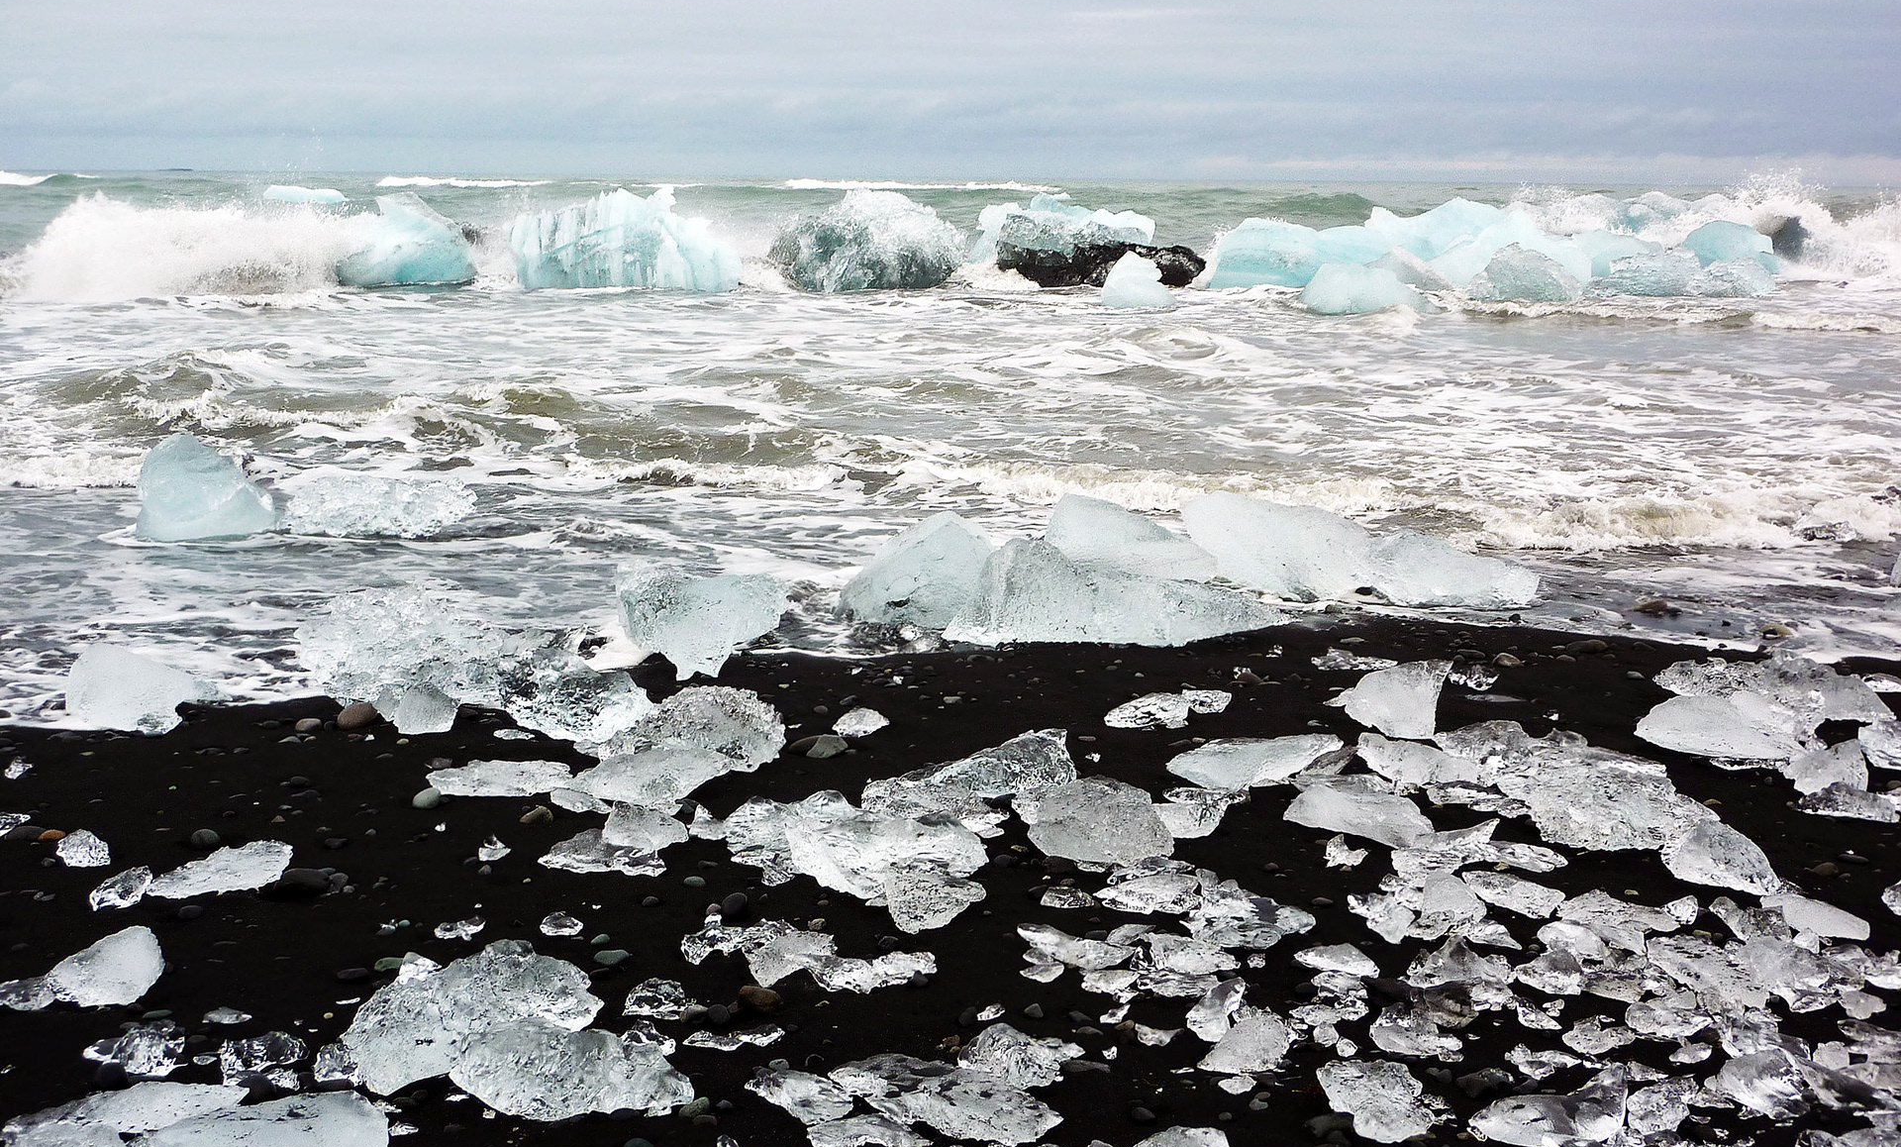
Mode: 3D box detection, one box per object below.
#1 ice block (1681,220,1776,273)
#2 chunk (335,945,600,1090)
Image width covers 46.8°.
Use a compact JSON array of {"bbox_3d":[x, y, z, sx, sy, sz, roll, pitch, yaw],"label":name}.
[{"bbox_3d":[16.628,-6.903,46.816,1.900,1.200,1.500,0,10,0],"label":"ice block"},{"bbox_3d":[-0.956,0.843,4.331,0.485,0.190,0.340,-3,11,-18],"label":"chunk"}]

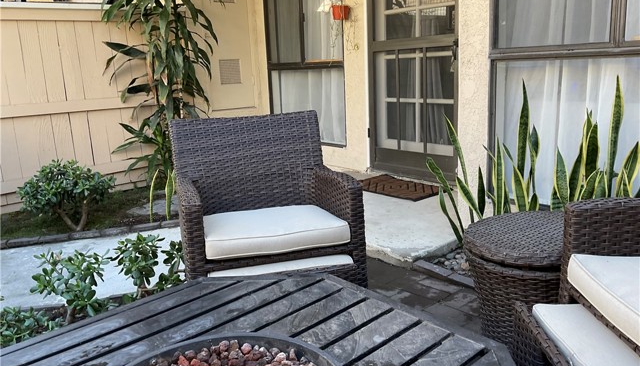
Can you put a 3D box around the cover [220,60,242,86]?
[{"bbox_3d":[-0.930,-1.157,5.588,0.242,0.247,0.020,-13,16,-40],"label":"cover"}]

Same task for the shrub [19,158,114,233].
[{"bbox_3d":[-1.629,0.081,3.459,0.588,0.448,0.508,-13,16,-40],"label":"shrub"}]

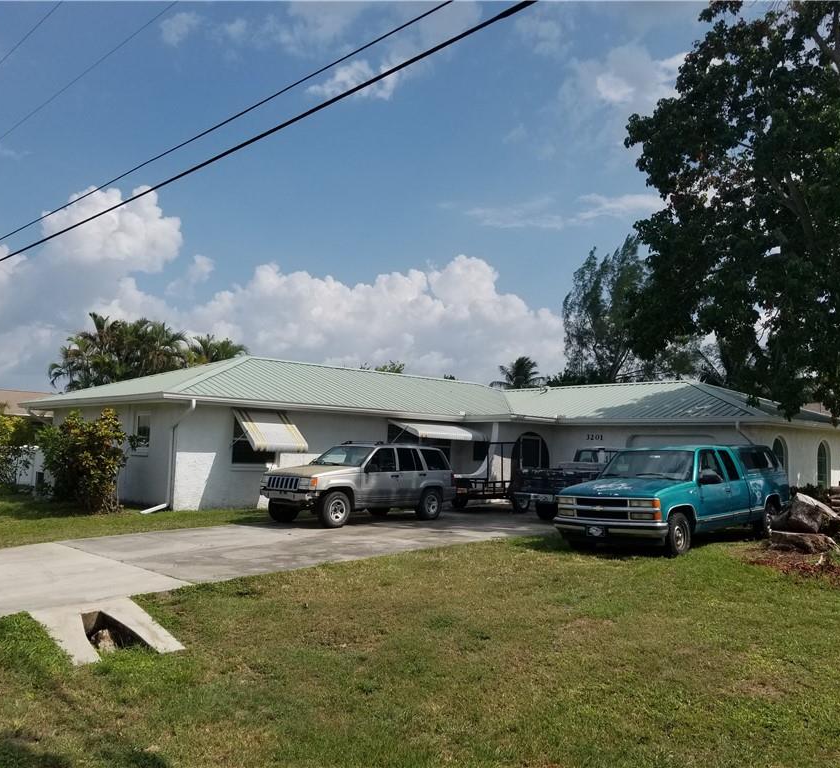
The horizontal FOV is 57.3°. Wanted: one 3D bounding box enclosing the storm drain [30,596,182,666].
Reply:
[{"bbox_3d":[-2.835,2.251,7.031,1.340,0.350,1.010,-3,-7,44],"label":"storm drain"}]

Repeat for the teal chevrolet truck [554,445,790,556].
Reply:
[{"bbox_3d":[4.791,2.029,14.020,5.500,1.800,2.000,6,-7,-44],"label":"teal chevrolet truck"}]

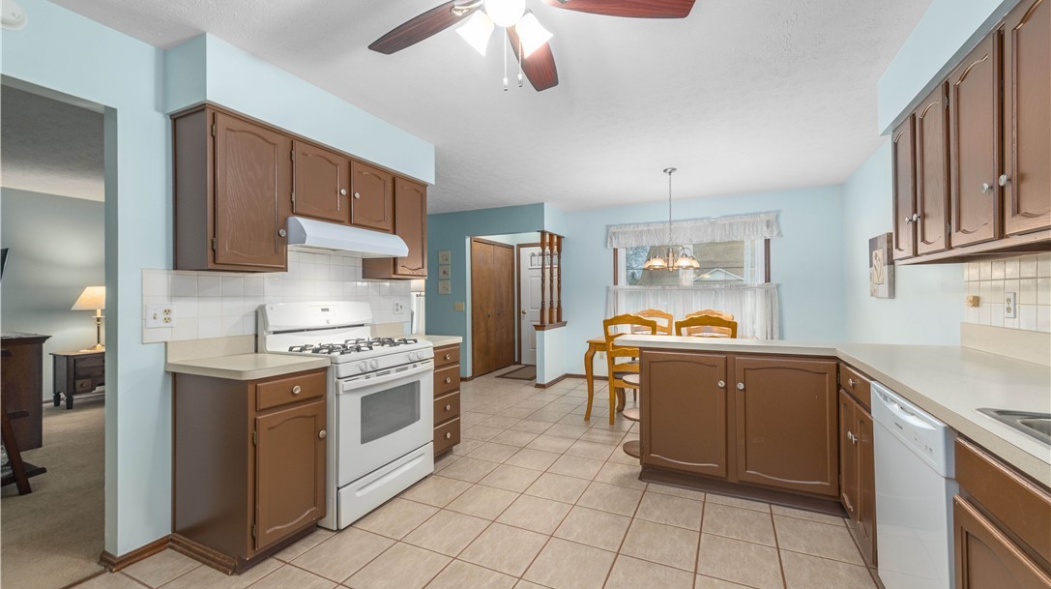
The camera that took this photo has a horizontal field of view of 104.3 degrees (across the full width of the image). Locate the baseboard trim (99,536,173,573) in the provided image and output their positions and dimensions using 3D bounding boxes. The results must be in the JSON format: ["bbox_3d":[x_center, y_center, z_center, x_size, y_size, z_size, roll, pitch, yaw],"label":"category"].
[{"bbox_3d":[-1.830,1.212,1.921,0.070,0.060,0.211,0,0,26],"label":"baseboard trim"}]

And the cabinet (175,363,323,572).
[{"bbox_3d":[-1.397,0.807,2.072,0.624,0.870,0.392,0,0,26],"label":"cabinet"}]

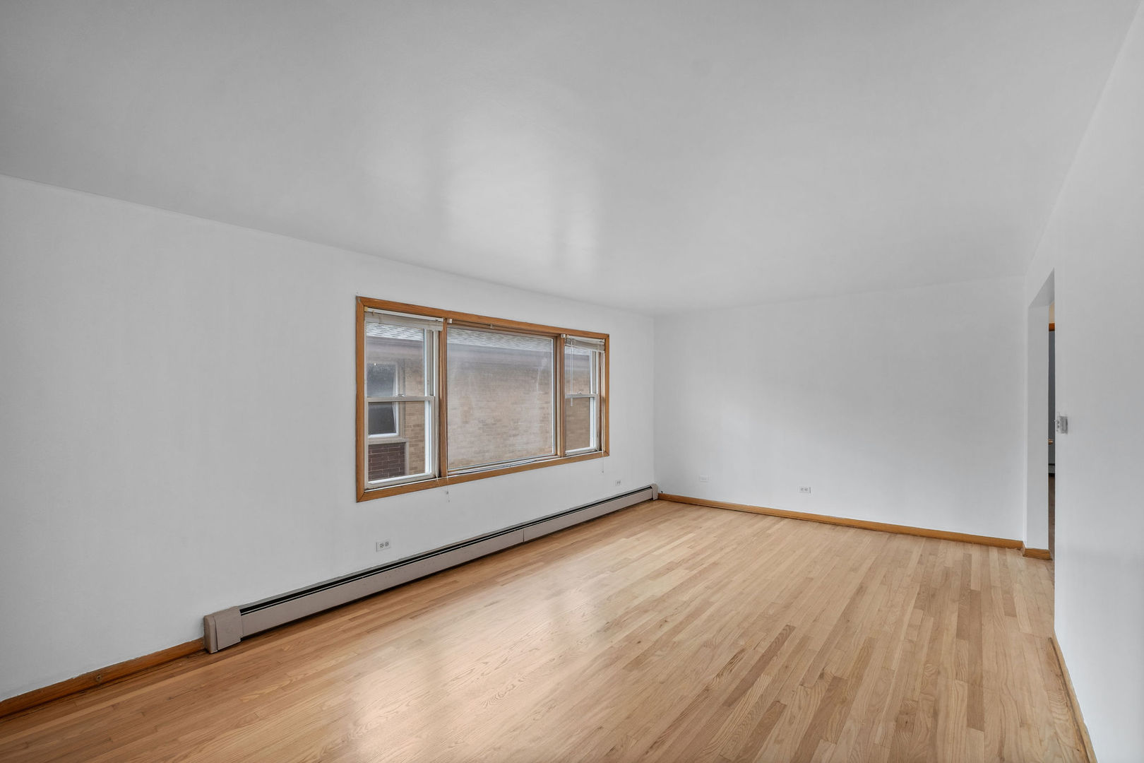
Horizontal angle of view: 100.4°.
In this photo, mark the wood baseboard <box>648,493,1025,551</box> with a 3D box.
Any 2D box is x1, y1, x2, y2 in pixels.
[{"bbox_3d":[2.590,1.502,5.334,3.589,0.072,0.016,-2,-2,37],"label":"wood baseboard"}]

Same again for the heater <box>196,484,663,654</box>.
[{"bbox_3d":[-0.473,1.461,4.586,0.085,0.190,4.925,-2,-2,40],"label":"heater"}]

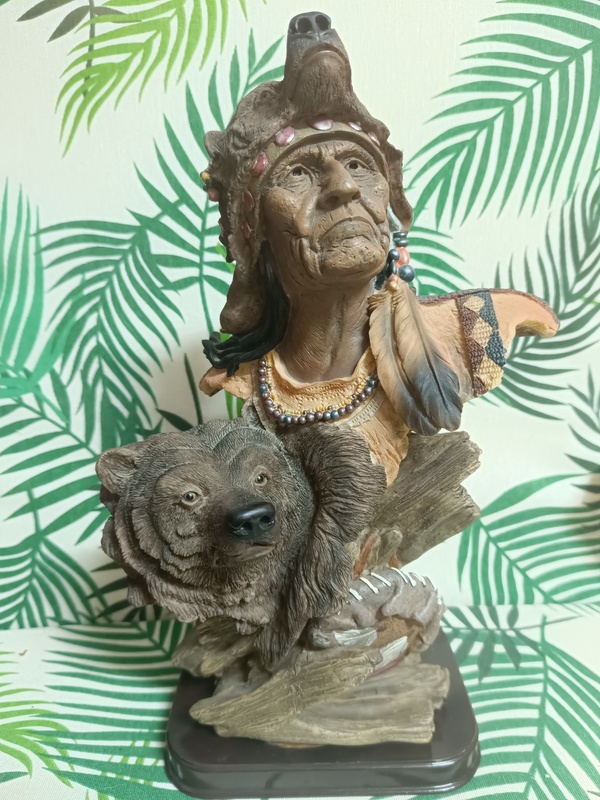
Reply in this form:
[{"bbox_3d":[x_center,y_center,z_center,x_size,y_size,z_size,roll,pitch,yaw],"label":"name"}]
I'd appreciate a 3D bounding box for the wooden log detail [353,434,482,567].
[{"bbox_3d":[0.069,0.053,0.320,0.084,0.061,0.045,-36,17,13],"label":"wooden log detail"}]

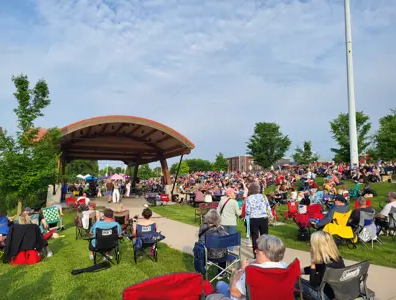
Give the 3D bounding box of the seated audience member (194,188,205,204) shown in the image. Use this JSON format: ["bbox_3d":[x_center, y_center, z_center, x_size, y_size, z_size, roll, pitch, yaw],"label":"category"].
[{"bbox_3d":[0.091,2.894,18.300,0.580,1.250,0.750,3,-6,-23],"label":"seated audience member"}]

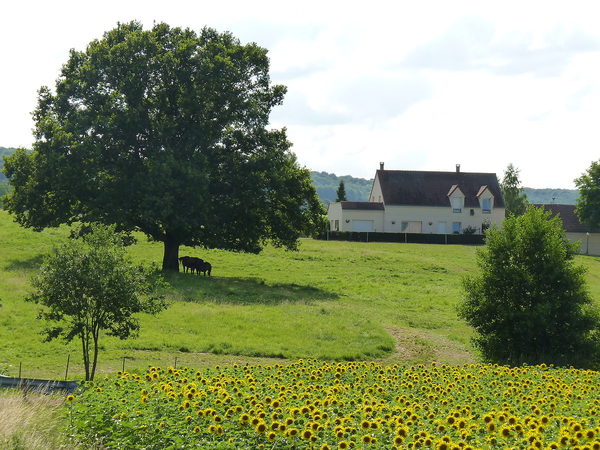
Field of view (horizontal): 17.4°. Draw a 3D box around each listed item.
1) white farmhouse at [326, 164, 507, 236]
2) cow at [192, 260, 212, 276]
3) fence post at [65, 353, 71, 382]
[{"bbox_3d":[13.181,-2.478,222.000,18.560,8.890,8.200,1,-2,-10],"label":"white farmhouse"},{"bbox_3d":[-7.965,3.554,160.000,1.800,1.320,0.600,0,-2,16],"label":"cow"},{"bbox_3d":[-9.488,5.841,80.000,0.070,1.220,0.070,7,-2,0],"label":"fence post"}]

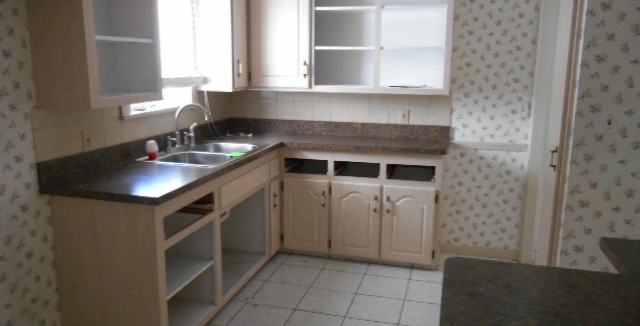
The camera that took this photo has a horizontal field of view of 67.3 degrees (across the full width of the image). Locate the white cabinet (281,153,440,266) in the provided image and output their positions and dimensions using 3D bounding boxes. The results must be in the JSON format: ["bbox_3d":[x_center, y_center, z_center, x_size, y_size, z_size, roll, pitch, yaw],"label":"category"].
[{"bbox_3d":[0.314,0.300,3.672,1.189,0.861,0.418,3,12,16],"label":"white cabinet"}]

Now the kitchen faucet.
[{"bbox_3d":[-0.846,-0.233,3.140,0.251,0.303,0.281,3,12,16],"label":"kitchen faucet"}]

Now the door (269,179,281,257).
[{"bbox_3d":[-0.334,0.411,3.606,0.025,0.580,0.210,3,12,16],"label":"door"}]

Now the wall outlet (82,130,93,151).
[{"bbox_3d":[-1.213,-0.116,2.517,0.014,0.113,0.072,3,12,16],"label":"wall outlet"}]

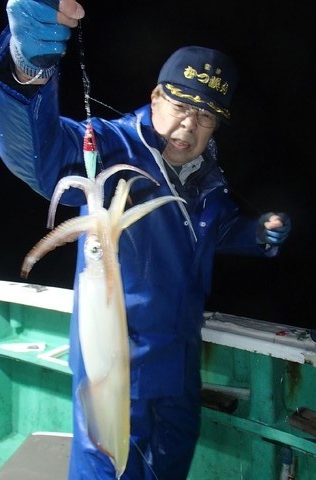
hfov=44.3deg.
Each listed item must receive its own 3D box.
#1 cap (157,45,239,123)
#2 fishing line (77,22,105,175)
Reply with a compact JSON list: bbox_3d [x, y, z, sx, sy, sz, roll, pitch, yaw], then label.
[{"bbox_3d":[0.105,-0.387,0.930,0.185,0.140,0.265,16,25,-12],"label":"cap"},{"bbox_3d":[-0.105,-0.214,0.600,0.032,0.240,0.025,-4,6,-6],"label":"fishing line"}]

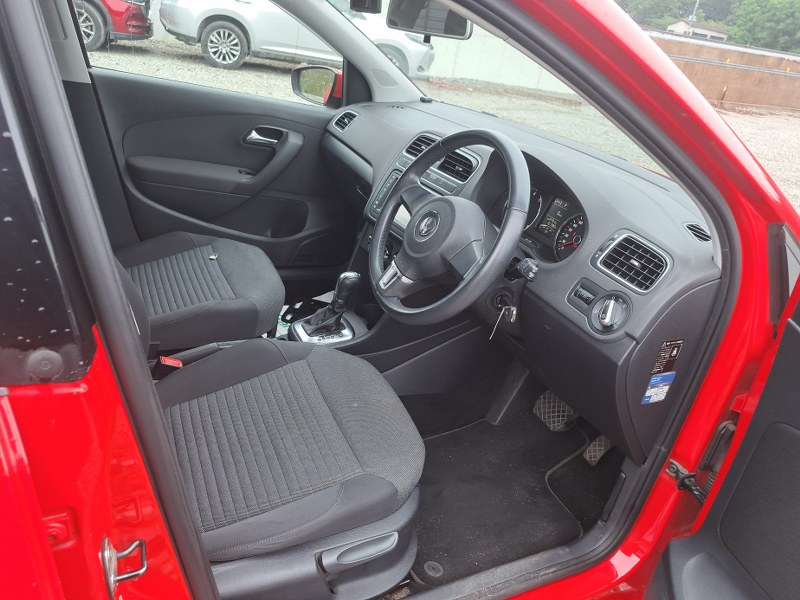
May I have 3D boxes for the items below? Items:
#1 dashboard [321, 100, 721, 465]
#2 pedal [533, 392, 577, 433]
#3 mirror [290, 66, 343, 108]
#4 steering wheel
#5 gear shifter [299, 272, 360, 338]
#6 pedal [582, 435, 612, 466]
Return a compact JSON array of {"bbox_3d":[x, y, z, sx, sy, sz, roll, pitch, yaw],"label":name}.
[{"bbox_3d":[0.197,-0.200,1.452,0.510,0.510,1.380,-5,28,-27],"label":"dashboard"},{"bbox_3d":[0.409,0.293,1.443,0.035,0.065,0.090,25,12,-37],"label":"pedal"},{"bbox_3d":[-0.284,-0.751,1.966,0.130,0.145,0.200,-12,32,-38],"label":"mirror"},{"bbox_3d":[0.090,-0.123,0.996,0.100,0.370,0.370,24,12,-36],"label":"steering wheel"},{"bbox_3d":[-0.165,0.006,1.363,0.140,0.150,0.090,-5,28,-27],"label":"gear shifter"},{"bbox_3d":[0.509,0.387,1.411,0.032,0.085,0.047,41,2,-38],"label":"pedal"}]

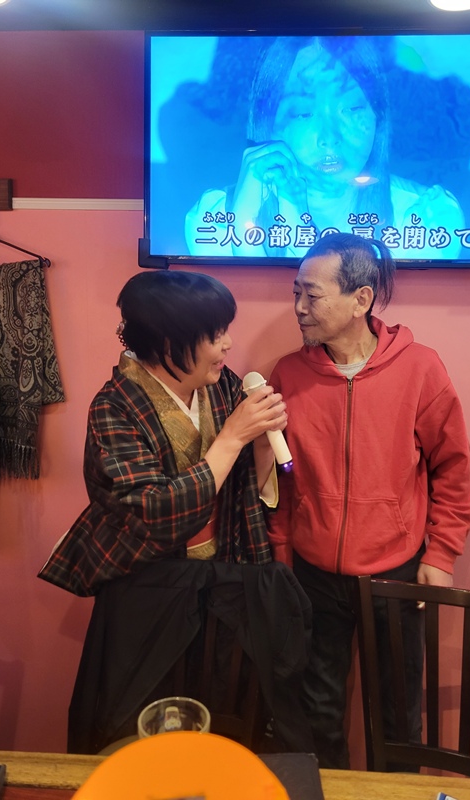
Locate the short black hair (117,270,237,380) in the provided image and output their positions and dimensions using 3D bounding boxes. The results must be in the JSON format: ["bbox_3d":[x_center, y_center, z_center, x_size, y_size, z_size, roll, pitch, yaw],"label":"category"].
[{"bbox_3d":[-0.130,-0.167,1.340,0.250,0.240,0.215,4,7,28],"label":"short black hair"}]

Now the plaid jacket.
[{"bbox_3d":[-0.180,0.185,1.410,0.470,0.530,0.390,-3,7,-36],"label":"plaid jacket"}]

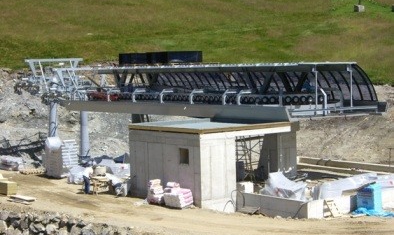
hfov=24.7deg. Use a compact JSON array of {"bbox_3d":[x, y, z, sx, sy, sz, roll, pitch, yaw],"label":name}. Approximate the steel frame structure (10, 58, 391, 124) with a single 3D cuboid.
[{"bbox_3d":[-1.840,-2.531,70.436,9.000,4.100,33.500,-3,4,-41],"label":"steel frame structure"}]

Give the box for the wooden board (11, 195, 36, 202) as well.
[{"bbox_3d":[-8.495,3.966,44.000,0.800,0.120,1.350,-3,4,-41],"label":"wooden board"}]

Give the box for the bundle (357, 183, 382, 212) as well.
[{"bbox_3d":[9.886,4.539,51.500,0.800,1.400,1.200,-3,4,-41],"label":"bundle"}]

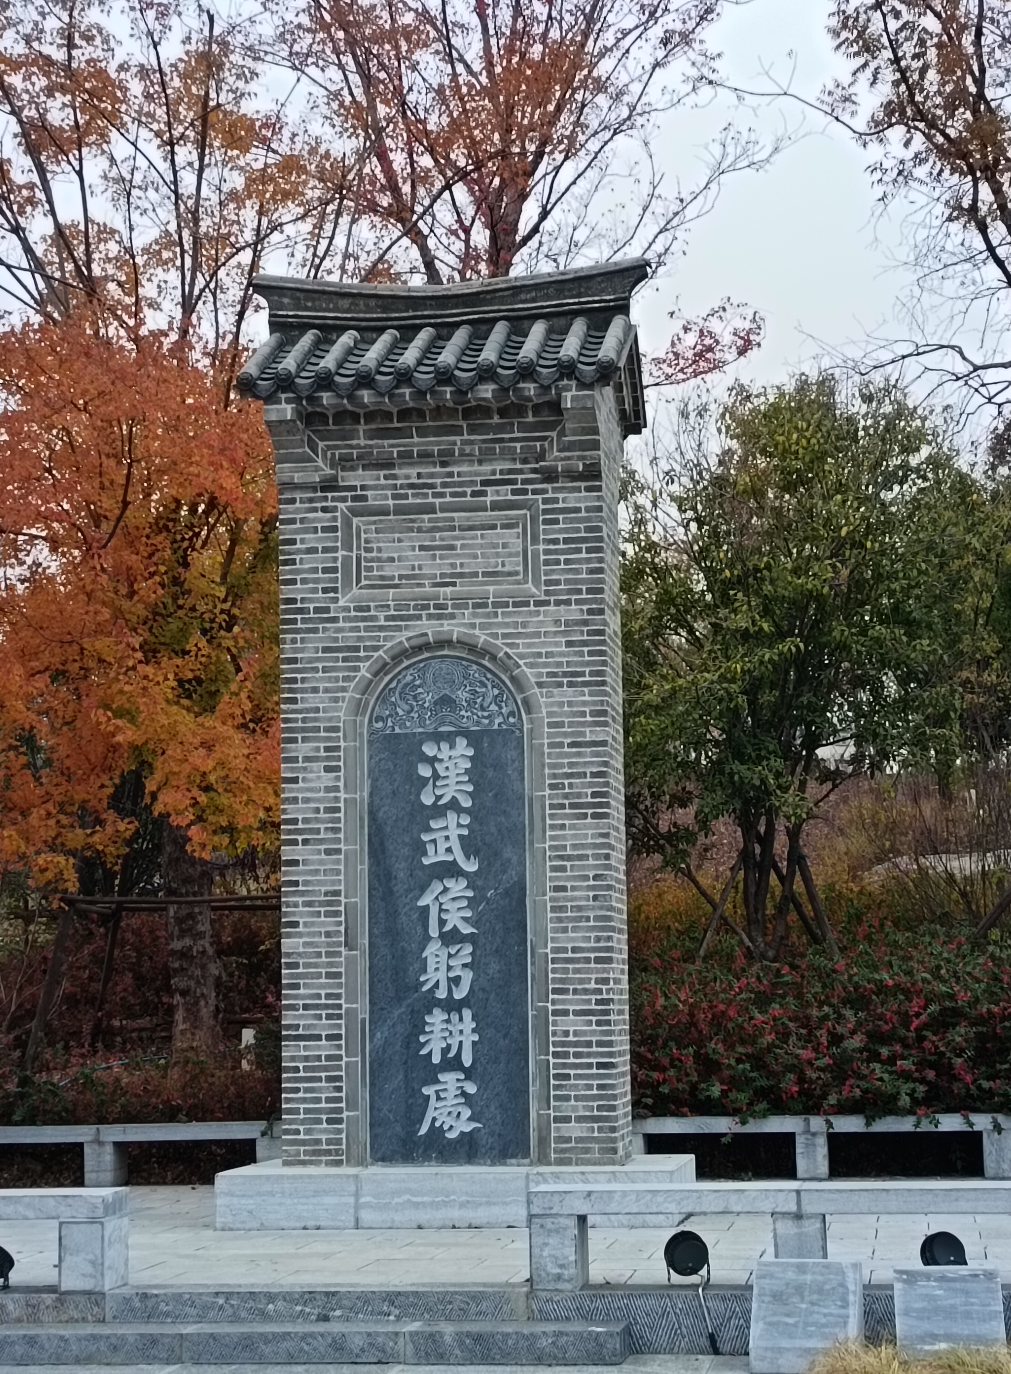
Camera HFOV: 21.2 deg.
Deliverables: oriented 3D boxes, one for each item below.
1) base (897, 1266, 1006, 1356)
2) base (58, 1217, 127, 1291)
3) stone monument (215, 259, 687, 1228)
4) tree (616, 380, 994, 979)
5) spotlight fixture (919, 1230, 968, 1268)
[{"bbox_3d":[1.917,2.724,11.636,0.455,0.407,0.420,-2,-7,8],"label":"base"},{"bbox_3d":[-1.941,2.667,12.759,0.219,0.342,0.380,-2,-7,8],"label":"base"},{"bbox_3d":[-0.284,0.271,16.789,2.690,5.960,1.690,-2,-7,8],"label":"stone monument"},{"bbox_3d":[2.493,-0.146,23.349,3.288,5.194,3.088,-2,-7,8],"label":"tree"},{"bbox_3d":[1.987,2.585,12.206,0.195,0.250,0.210,0,-7,-9],"label":"spotlight fixture"}]

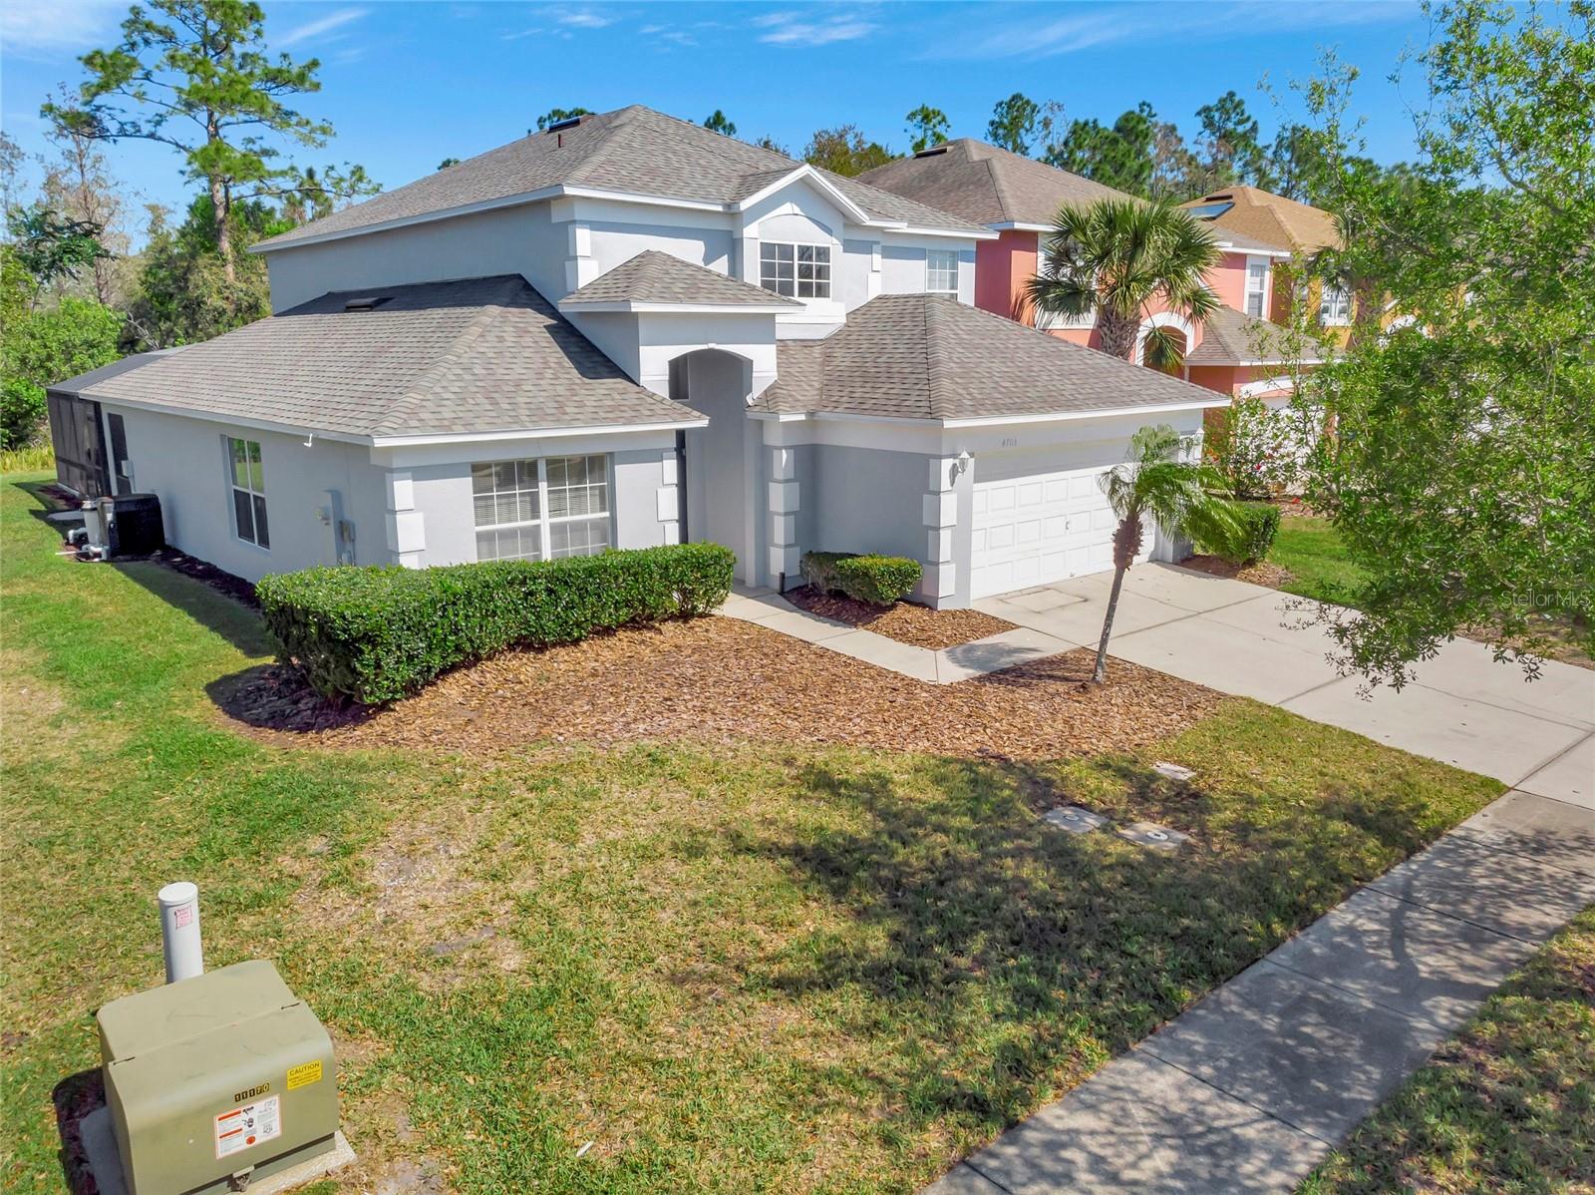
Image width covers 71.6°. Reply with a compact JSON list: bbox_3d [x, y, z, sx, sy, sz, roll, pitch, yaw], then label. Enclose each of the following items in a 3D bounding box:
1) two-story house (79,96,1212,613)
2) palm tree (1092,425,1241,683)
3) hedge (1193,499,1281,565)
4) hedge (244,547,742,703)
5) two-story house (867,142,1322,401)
[{"bbox_3d":[-4.743,-5.284,20.724,13.400,7.920,20.600,-11,17,-41],"label":"two-story house"},{"bbox_3d":[3.937,-0.427,11.788,1.570,2.770,1.420,0,13,0],"label":"palm tree"},{"bbox_3d":[7.571,-1.193,18.936,1.220,0.910,1.320,-11,17,-41],"label":"hedge"},{"bbox_3d":[-3.231,0.148,13.056,5.070,0.960,1.620,-11,17,-41],"label":"hedge"},{"bbox_3d":[5.390,-8.672,31.949,13.600,8.780,17.150,-11,17,-41],"label":"two-story house"}]

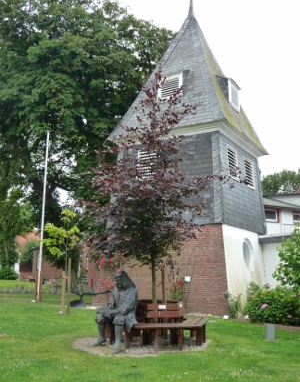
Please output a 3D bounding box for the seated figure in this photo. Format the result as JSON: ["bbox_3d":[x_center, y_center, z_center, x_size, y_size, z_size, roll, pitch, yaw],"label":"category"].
[{"bbox_3d":[-0.628,2.285,8.055,0.760,1.410,0.970,-8,-14,43],"label":"seated figure"}]

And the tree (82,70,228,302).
[{"bbox_3d":[0.076,0.200,9.082,3.100,5.900,3.000,1,-10,0],"label":"tree"}]

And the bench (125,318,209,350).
[{"bbox_3d":[0.133,2.728,8.640,2.320,0.770,2.030,4,-10,-15],"label":"bench"}]

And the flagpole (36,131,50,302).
[{"bbox_3d":[-4.470,0.917,17.498,0.090,7.200,0.090,1,-10,0],"label":"flagpole"}]

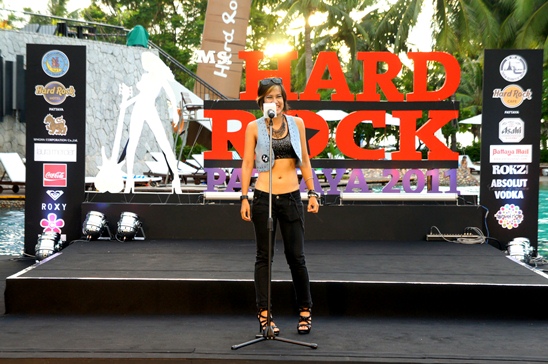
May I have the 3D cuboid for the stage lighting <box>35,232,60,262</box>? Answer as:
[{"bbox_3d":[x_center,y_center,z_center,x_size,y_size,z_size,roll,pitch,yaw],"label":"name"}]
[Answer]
[{"bbox_3d":[-2.493,0.722,13.750,0.270,0.320,0.270,1,2,18],"label":"stage lighting"}]

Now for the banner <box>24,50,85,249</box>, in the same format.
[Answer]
[{"bbox_3d":[-2.536,-0.362,14.450,0.710,2.440,0.100,1,2,-14],"label":"banner"}]

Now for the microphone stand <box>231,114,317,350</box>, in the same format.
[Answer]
[{"bbox_3d":[-0.003,0.315,8.100,0.550,1.500,0.530,1,2,0],"label":"microphone stand"}]

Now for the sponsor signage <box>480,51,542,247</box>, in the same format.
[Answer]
[{"bbox_3d":[2.785,-0.333,14.650,0.710,2.440,0.100,2,2,14],"label":"sponsor signage"}]

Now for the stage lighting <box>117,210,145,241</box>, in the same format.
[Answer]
[{"bbox_3d":[-1.537,0.474,13.400,0.270,0.320,0.270,1,2,21],"label":"stage lighting"}]

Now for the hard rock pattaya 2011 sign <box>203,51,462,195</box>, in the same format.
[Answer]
[{"bbox_3d":[0.657,-0.668,14.000,2.890,1.600,0.100,1,2,0],"label":"hard rock pattaya 2011 sign"}]

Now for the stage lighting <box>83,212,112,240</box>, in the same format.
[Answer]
[{"bbox_3d":[-1.897,0.471,13.400,0.270,0.320,0.270,1,2,21],"label":"stage lighting"}]

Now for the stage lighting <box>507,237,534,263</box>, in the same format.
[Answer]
[{"bbox_3d":[2.720,0.775,13.700,0.270,0.320,0.270,1,2,18],"label":"stage lighting"}]

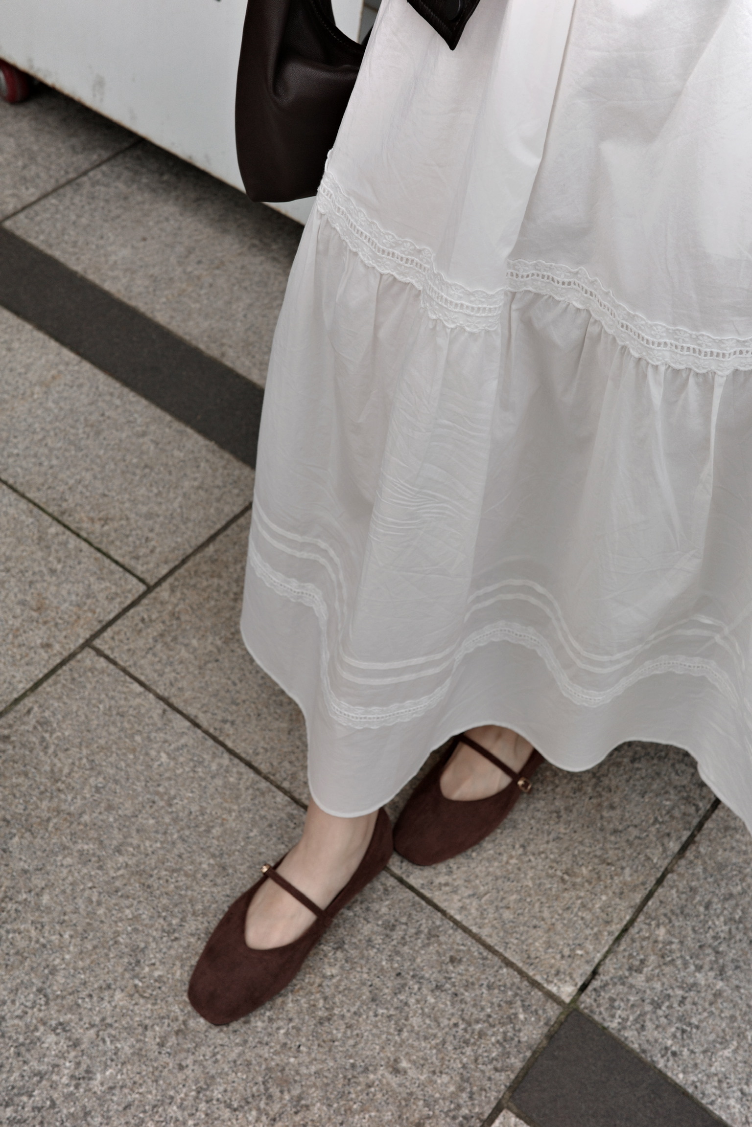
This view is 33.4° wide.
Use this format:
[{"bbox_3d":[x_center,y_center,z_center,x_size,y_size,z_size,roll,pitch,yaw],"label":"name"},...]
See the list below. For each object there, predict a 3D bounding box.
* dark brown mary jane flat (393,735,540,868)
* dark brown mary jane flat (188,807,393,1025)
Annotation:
[{"bbox_3d":[0.107,0.192,1.195,0.084,0.067,0.239,36,58,24],"label":"dark brown mary jane flat"},{"bbox_3d":[-0.072,0.298,1.101,0.084,0.067,0.239,37,58,24],"label":"dark brown mary jane flat"}]

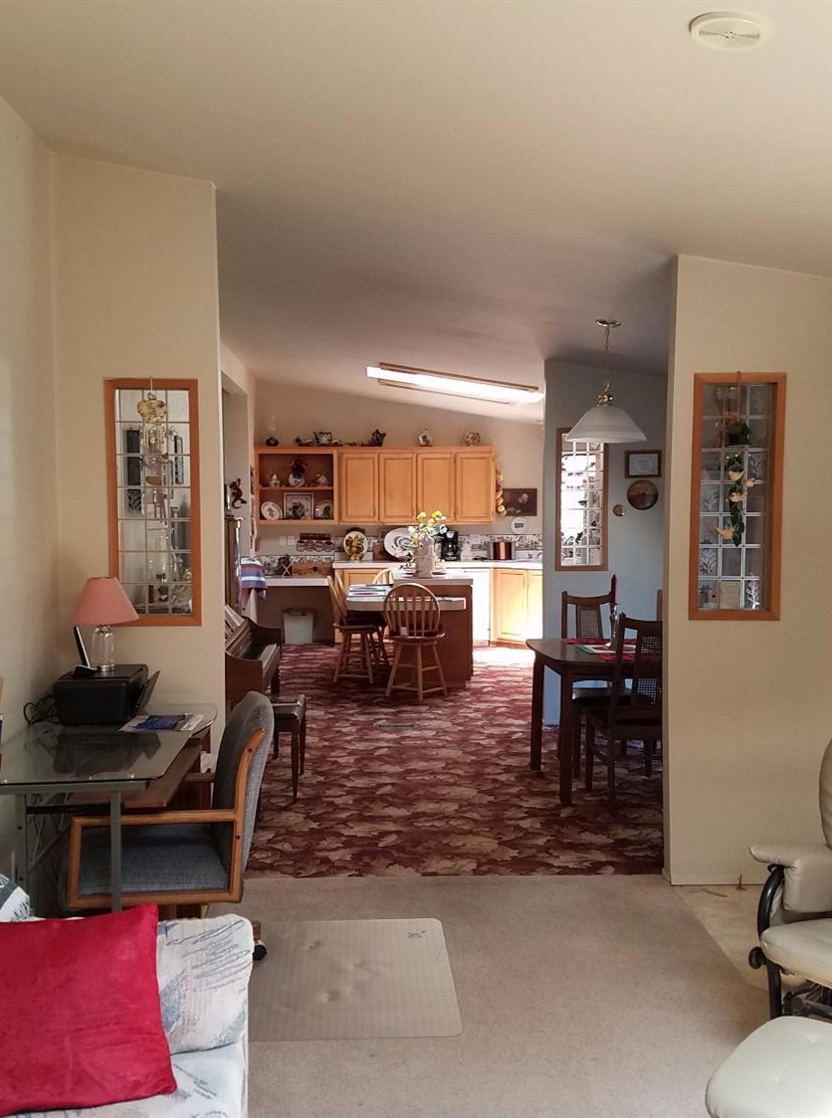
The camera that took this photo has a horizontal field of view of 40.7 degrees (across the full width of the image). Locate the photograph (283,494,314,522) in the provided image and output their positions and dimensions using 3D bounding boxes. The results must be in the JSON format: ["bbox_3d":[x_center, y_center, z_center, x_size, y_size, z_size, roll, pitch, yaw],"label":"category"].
[{"bbox_3d":[-1.214,-0.538,11.644,0.304,0.288,0.025,-1,-3,-2],"label":"photograph"}]

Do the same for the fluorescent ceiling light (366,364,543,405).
[{"bbox_3d":[0.297,-1.397,9.066,1.380,0.085,0.900,8,3,-2],"label":"fluorescent ceiling light"}]

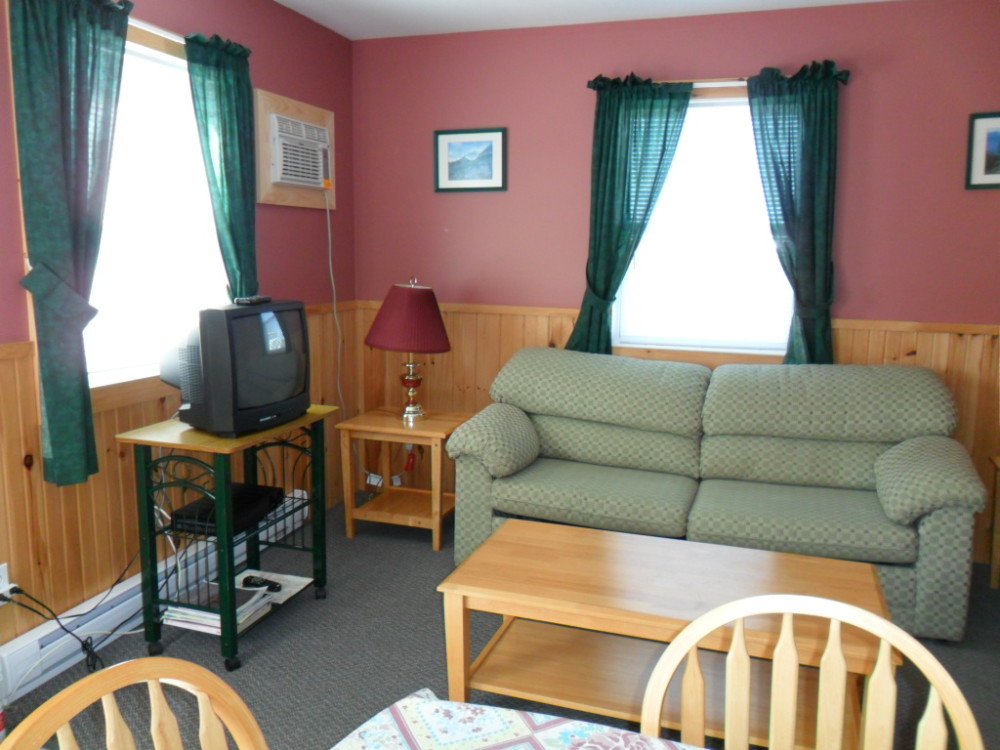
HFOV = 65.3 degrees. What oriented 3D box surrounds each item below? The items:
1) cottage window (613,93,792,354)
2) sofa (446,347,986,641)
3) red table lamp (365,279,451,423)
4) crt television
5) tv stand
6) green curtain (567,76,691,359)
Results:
[{"bbox_3d":[0.980,-0.694,3.682,0.890,1.190,0.100,4,10,18],"label":"cottage window"},{"bbox_3d":[0.849,0.399,3.398,2.020,0.916,0.840,4,10,18],"label":"sofa"},{"bbox_3d":[-0.448,-0.134,3.909,0.430,0.690,0.430,1,9,0],"label":"red table lamp"},{"bbox_3d":[-0.985,-0.044,2.801,0.430,0.424,0.485,4,10,18],"label":"crt television"},{"bbox_3d":[-0.958,0.536,2.894,0.458,0.752,0.715,4,10,18],"label":"tv stand"},{"bbox_3d":[0.589,-0.643,3.723,0.575,1.510,0.120,4,10,18],"label":"green curtain"}]

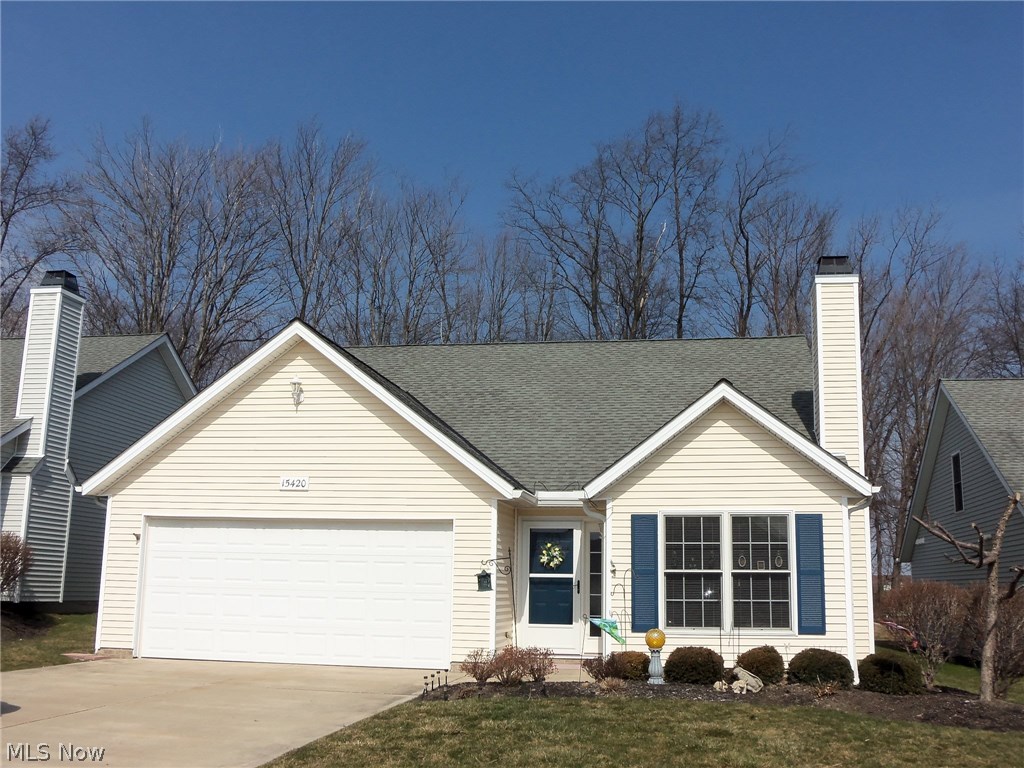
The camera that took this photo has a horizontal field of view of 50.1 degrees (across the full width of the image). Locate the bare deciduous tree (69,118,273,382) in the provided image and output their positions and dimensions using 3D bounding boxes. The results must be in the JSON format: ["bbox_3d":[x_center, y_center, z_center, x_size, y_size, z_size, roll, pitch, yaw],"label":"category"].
[{"bbox_3d":[-13.231,-0.942,41.658,8.058,18.991,6.800,-1,-10,10],"label":"bare deciduous tree"}]

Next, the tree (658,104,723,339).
[{"bbox_3d":[6.777,-1.126,41.287,2.460,20.028,3.000,-1,-10,10],"label":"tree"}]

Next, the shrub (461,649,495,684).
[{"bbox_3d":[-0.452,3.697,14.324,0.445,0.471,0.420,1,-10,0],"label":"shrub"}]

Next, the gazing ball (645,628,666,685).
[{"bbox_3d":[1.894,3.596,14.450,0.288,0.719,0.288,-1,-10,10],"label":"gazing ball"}]

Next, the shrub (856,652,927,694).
[{"bbox_3d":[4.920,3.741,14.200,0.809,0.549,0.809,-1,-10,10],"label":"shrub"}]

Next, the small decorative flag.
[{"bbox_3d":[1.240,3.230,14.350,0.459,0.340,0.120,-1,-10,10],"label":"small decorative flag"}]

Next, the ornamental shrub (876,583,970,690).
[{"bbox_3d":[5.617,3.426,15.000,1.179,1.443,1.179,-1,-10,10],"label":"ornamental shrub"}]

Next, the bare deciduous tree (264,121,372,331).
[{"bbox_3d":[-7.891,-1.005,43.067,4.326,19.818,4.200,-1,-10,10],"label":"bare deciduous tree"}]

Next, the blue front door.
[{"bbox_3d":[0.640,3.230,17.287,0.910,2.030,0.100,-1,-10,10],"label":"blue front door"}]

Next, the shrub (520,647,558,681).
[{"bbox_3d":[0.352,3.728,14.550,0.478,0.463,0.478,-1,-10,10],"label":"shrub"}]

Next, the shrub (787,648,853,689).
[{"bbox_3d":[4.083,3.767,14.500,0.867,0.509,0.867,-1,-10,10],"label":"shrub"}]

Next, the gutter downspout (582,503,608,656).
[{"bbox_3d":[1.201,2.843,15.700,0.335,2.378,0.200,-1,-10,10],"label":"gutter downspout"}]

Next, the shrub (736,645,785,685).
[{"bbox_3d":[3.276,3.698,14.430,0.633,0.527,0.600,-1,-10,10],"label":"shrub"}]

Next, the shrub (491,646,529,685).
[{"bbox_3d":[-0.032,3.653,14.205,0.493,0.493,0.480,1,-10,0],"label":"shrub"}]

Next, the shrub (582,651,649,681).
[{"bbox_3d":[1.367,3.719,14.459,0.872,0.396,0.600,-1,-10,10],"label":"shrub"}]

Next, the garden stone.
[{"bbox_3d":[2.941,3.690,13.666,0.375,0.325,0.300,-1,-10,10],"label":"garden stone"}]

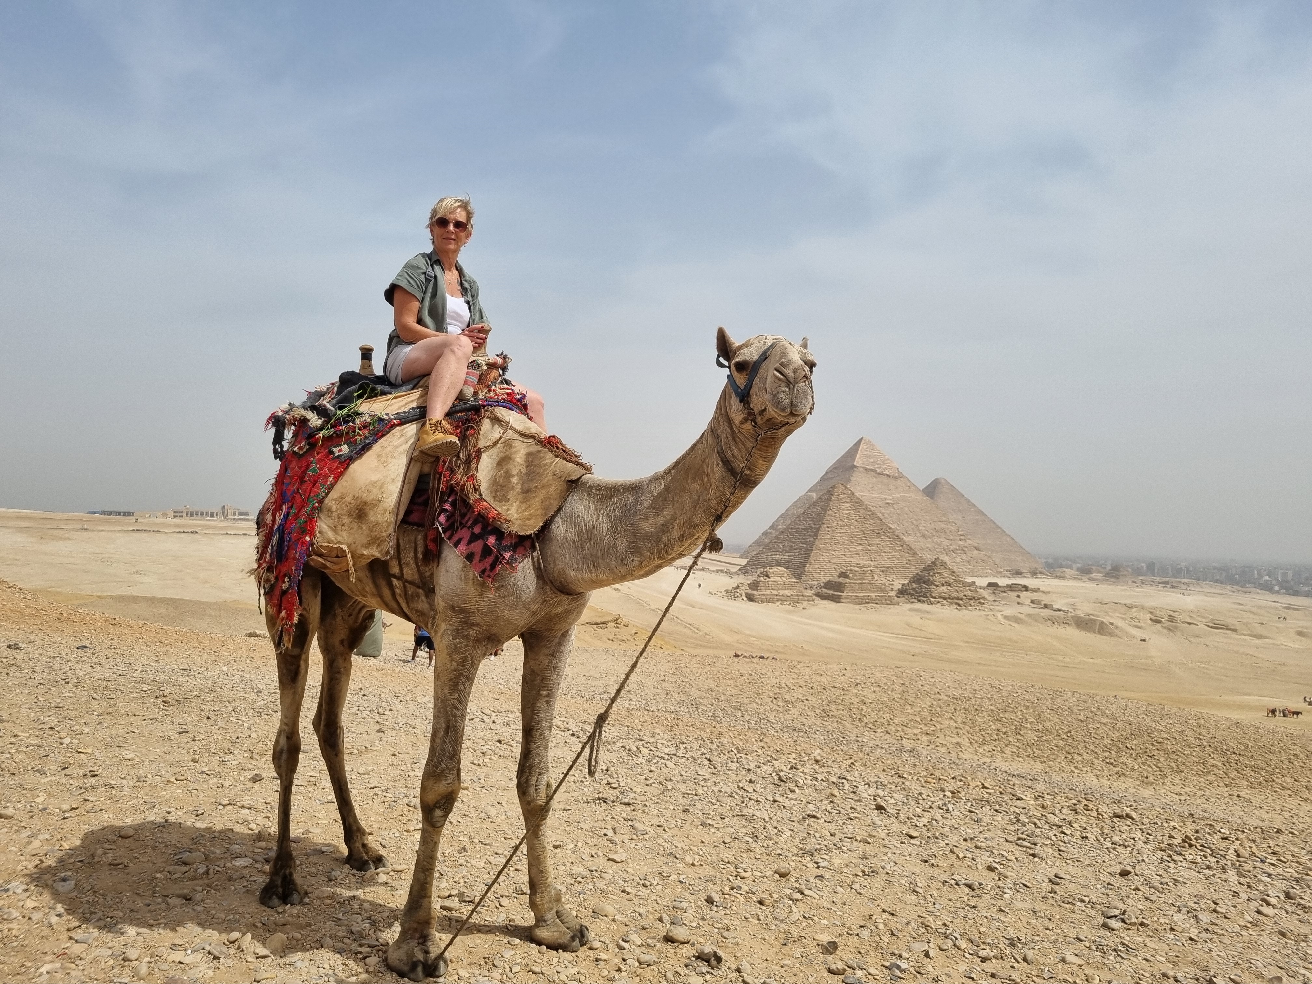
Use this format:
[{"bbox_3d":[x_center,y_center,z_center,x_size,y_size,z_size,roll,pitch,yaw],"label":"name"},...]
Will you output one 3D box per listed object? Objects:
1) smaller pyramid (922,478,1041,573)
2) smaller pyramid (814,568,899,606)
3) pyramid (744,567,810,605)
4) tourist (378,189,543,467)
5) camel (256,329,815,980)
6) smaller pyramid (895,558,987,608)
[{"bbox_3d":[434.188,46.890,1515.929,230.000,138.000,230.000,2,-3,-18],"label":"smaller pyramid"},{"bbox_3d":[106.284,49.297,518.971,31.500,18.000,31.500,2,-3,-18],"label":"smaller pyramid"},{"bbox_3d":[60.025,47.707,503.828,31.500,17.500,31.500,2,-3,-18],"label":"pyramid"},{"bbox_3d":[-0.832,-0.702,4.283,0.640,1.180,0.610,-1,-4,45],"label":"tourist"},{"bbox_3d":[-0.595,0.618,3.664,2.650,2.300,0.780,-1,-3,40],"label":"camel"},{"bbox_3d":[152.612,48.191,534.233,39.500,25.500,39.500,2,-3,-18],"label":"smaller pyramid"}]

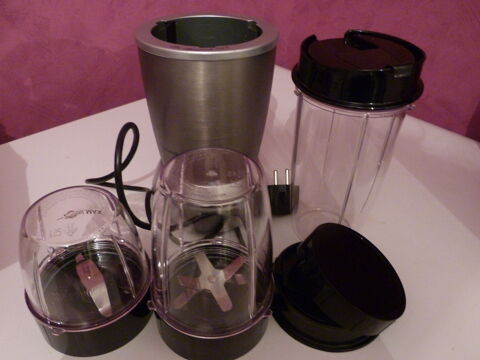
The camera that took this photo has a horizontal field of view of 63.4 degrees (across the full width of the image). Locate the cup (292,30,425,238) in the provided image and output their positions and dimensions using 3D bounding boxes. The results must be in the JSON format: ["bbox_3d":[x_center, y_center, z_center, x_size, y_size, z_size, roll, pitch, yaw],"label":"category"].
[{"bbox_3d":[0.087,-0.024,0.338,0.097,0.180,0.097,2,37,0],"label":"cup"}]

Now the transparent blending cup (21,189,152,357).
[{"bbox_3d":[-0.110,0.060,0.281,0.093,0.100,0.093,1,37,-1],"label":"transparent blending cup"}]

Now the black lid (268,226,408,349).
[{"bbox_3d":[0.074,0.069,0.300,0.097,0.074,0.100,2,37,0],"label":"black lid"}]

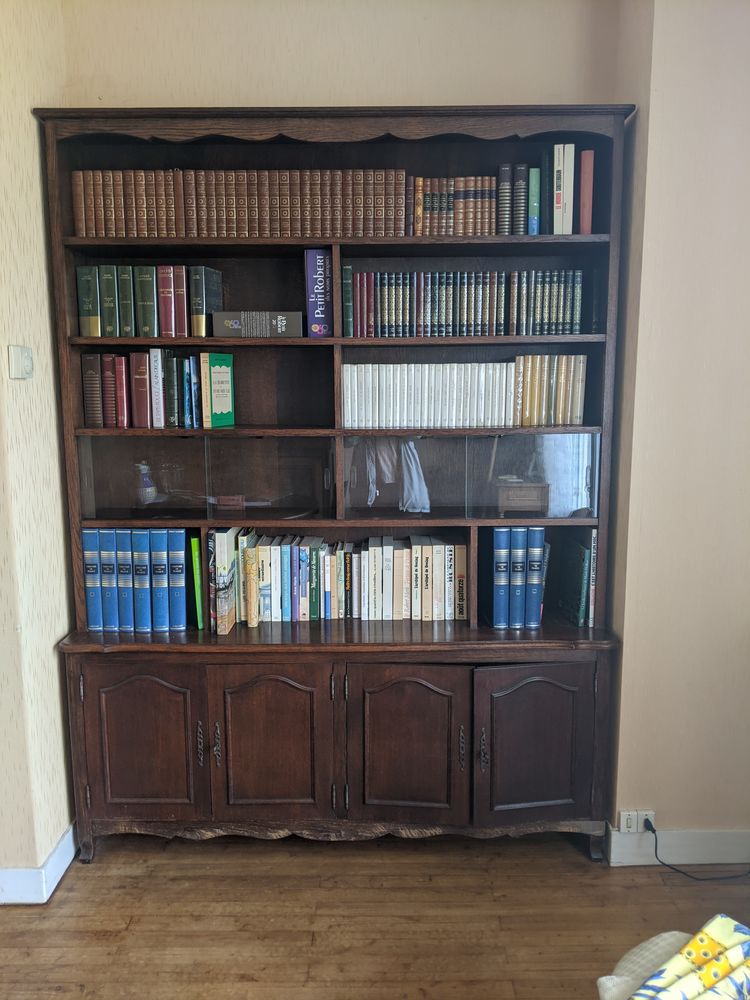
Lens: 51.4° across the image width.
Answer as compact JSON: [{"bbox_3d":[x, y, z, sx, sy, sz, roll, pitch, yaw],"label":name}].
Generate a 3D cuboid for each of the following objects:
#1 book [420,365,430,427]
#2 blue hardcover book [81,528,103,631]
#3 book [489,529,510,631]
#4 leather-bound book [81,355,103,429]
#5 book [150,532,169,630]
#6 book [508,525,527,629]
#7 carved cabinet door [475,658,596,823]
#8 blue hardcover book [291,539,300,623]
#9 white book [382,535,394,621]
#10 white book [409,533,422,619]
[{"bbox_3d":[0.136,-0.289,2.161,0.022,0.171,0.115,0,9,0],"label":"book"},{"bbox_3d":[-0.783,0.209,2.275,0.043,0.291,0.215,0,8,0],"label":"blue hardcover book"},{"bbox_3d":[0.338,0.196,2.211,0.046,0.280,0.210,0,9,0],"label":"book"},{"bbox_3d":[-0.749,-0.297,2.132,0.053,0.193,0.130,0,9,0],"label":"leather-bound book"},{"bbox_3d":[-0.606,0.214,2.305,0.044,0.296,0.205,0,8,0],"label":"book"},{"bbox_3d":[0.388,0.199,2.218,0.041,0.284,0.205,0,9,0],"label":"book"},{"bbox_3d":[0.433,0.671,2.138,0.344,0.455,0.024,-2,9,-9],"label":"carved cabinet door"},{"bbox_3d":[-0.221,0.228,2.268,0.021,0.219,0.142,0,9,0],"label":"blue hardcover book"},{"bbox_3d":[0.041,0.249,2.506,0.030,0.237,0.160,0,9,0],"label":"white book"},{"bbox_3d":[0.122,0.232,2.334,0.027,0.221,0.138,0,8,0],"label":"white book"}]

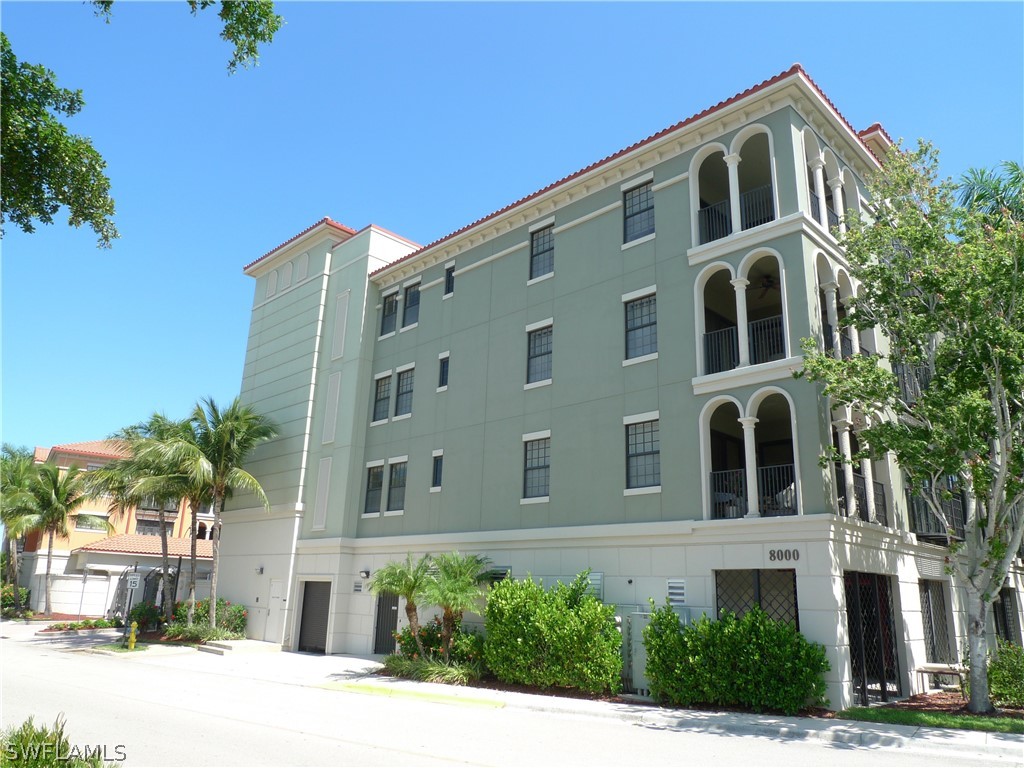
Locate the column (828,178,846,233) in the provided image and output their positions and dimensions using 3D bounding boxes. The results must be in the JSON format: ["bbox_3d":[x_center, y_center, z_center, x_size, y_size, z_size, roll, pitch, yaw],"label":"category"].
[{"bbox_3d":[8.237,-4.160,17.808,0.330,2.120,0.330,-14,-23,43],"label":"column"}]

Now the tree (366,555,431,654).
[{"bbox_3d":[-3.107,6.256,19.964,1.850,2.950,1.850,4,-16,-8],"label":"tree"}]

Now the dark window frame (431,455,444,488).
[{"bbox_3d":[-2.316,2.760,22.241,0.408,0.996,0.100,-14,-23,43],"label":"dark window frame"}]

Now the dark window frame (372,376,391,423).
[{"bbox_3d":[-4.633,0.553,25.392,0.944,1.622,0.100,-14,-23,43],"label":"dark window frame"}]

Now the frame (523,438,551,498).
[{"bbox_3d":[0.684,2.309,19.281,0.947,1.623,0.100,-14,-23,43],"label":"frame"}]

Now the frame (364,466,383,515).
[{"bbox_3d":[-4.755,3.680,24.725,0.900,1.580,0.130,-14,-23,43],"label":"frame"}]

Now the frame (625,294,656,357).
[{"bbox_3d":[3.290,-1.423,17.986,0.930,1.580,0.130,-14,-23,43],"label":"frame"}]

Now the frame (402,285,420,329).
[{"bbox_3d":[-3.582,-2.795,25.434,0.944,1.628,0.100,-14,-23,43],"label":"frame"}]

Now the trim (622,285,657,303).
[{"bbox_3d":[3.279,-2.281,18.140,1.046,0.189,0.100,-14,-23,43],"label":"trim"}]

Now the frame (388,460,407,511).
[{"bbox_3d":[-3.796,3.442,23.801,0.900,1.580,0.130,-14,-23,43],"label":"frame"}]

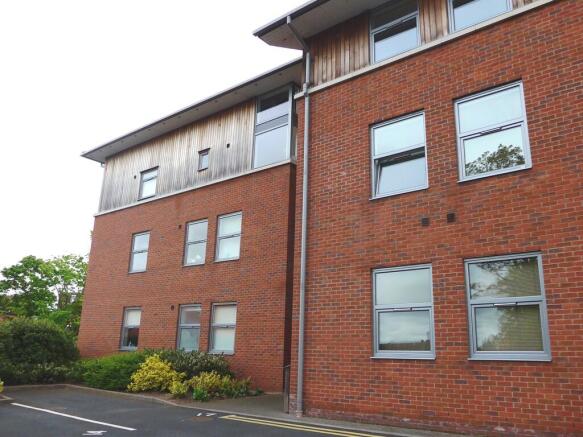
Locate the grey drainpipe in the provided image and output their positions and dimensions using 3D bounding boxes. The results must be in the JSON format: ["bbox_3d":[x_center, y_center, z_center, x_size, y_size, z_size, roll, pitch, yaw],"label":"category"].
[{"bbox_3d":[0.041,-0.405,10.536,0.110,8.800,0.850,-11,-20,38],"label":"grey drainpipe"}]

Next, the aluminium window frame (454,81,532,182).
[{"bbox_3d":[3.517,-1.511,8.633,1.220,1.640,0.120,-11,-20,38],"label":"aluminium window frame"}]

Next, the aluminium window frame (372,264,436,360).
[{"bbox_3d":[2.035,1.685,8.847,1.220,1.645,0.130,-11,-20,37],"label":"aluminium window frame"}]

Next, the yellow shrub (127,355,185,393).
[{"bbox_3d":[-3.871,4.398,13.900,1.600,1.050,1.350,6,-16,-14],"label":"yellow shrub"}]

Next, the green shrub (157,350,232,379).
[{"bbox_3d":[-2.955,4.619,14.860,2.050,1.060,1.200,-11,-20,37],"label":"green shrub"}]

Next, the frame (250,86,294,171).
[{"bbox_3d":[-0.620,-3.115,16.761,1.650,2.750,0.150,-11,-20,37],"label":"frame"}]

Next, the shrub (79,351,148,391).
[{"bbox_3d":[-5.431,4.623,14.900,1.850,1.100,1.350,-11,-20,37],"label":"shrub"}]

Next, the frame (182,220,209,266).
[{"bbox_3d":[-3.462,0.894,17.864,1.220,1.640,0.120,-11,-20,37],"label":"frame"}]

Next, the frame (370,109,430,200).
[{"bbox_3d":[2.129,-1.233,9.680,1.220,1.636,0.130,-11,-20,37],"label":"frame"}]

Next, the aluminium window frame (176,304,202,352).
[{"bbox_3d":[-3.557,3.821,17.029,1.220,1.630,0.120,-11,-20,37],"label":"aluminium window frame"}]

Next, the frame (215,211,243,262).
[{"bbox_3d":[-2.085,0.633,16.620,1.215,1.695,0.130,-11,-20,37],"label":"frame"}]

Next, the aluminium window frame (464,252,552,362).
[{"bbox_3d":[3.421,1.416,7.798,1.220,1.630,0.120,-11,-20,38],"label":"aluminium window frame"}]

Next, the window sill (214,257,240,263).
[{"bbox_3d":[-2.135,1.406,16.372,1.243,0.070,0.140,-11,-20,37],"label":"window sill"}]

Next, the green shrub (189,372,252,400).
[{"bbox_3d":[-1.870,4.357,12.837,1.020,0.640,1.180,-11,-20,37],"label":"green shrub"}]

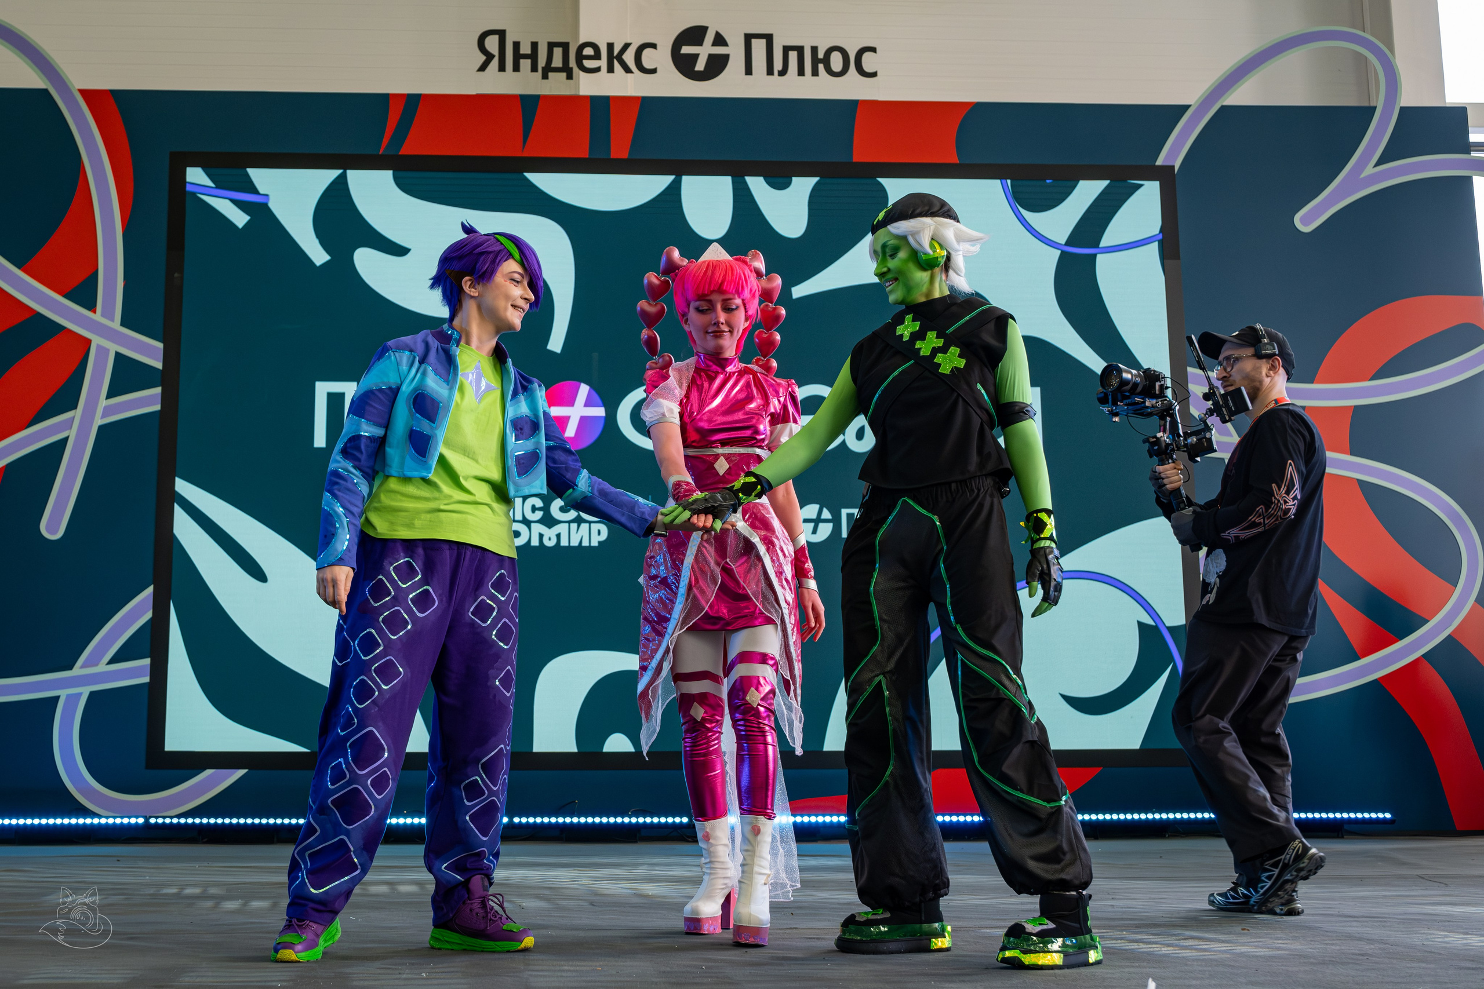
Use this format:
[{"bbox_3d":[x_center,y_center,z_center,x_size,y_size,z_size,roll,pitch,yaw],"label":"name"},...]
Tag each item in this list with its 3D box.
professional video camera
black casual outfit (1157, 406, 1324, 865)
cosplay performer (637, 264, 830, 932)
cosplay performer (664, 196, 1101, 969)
[{"bbox_3d":[1.238,-0.206,4.030,0.400,0.520,0.250,4,-9,-30],"label":"professional video camera"},{"bbox_3d":[1.439,0.379,4.043,0.460,1.340,0.480,1,-8,-11],"label":"black casual outfit"},{"bbox_3d":[-0.043,0.230,3.762,0.490,1.830,0.480,-1,-8,3],"label":"cosplay performer"},{"bbox_3d":[0.332,0.159,3.368,0.860,1.860,0.620,-6,-10,38],"label":"cosplay performer"}]

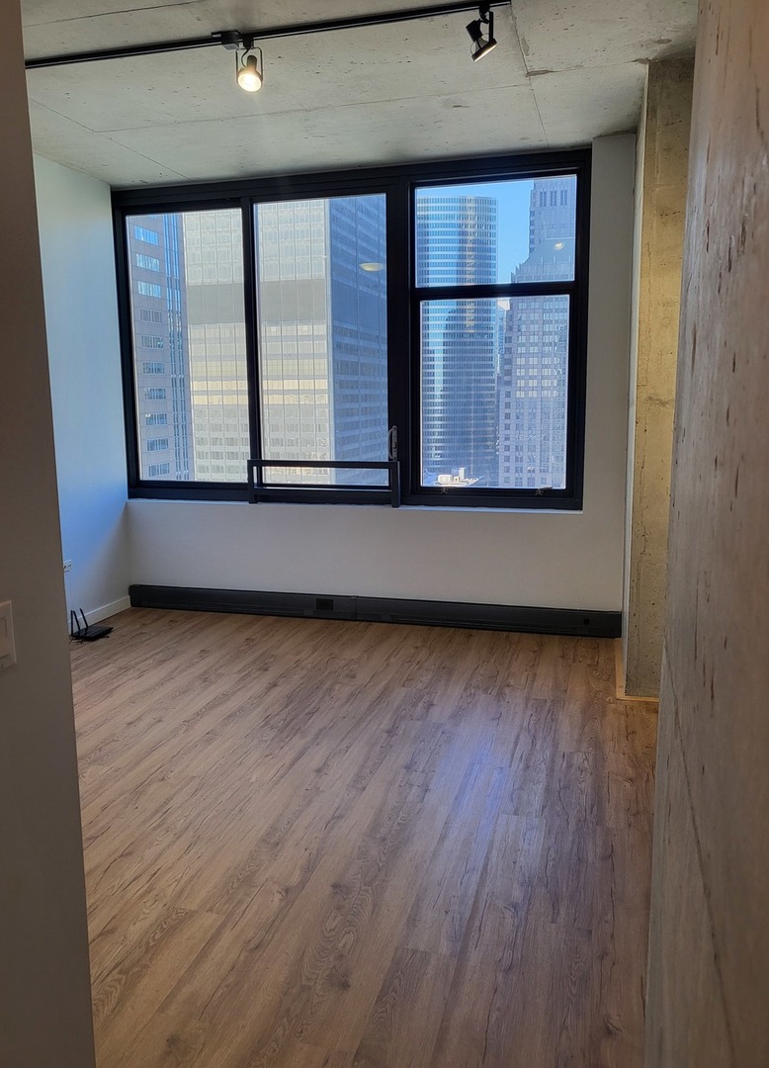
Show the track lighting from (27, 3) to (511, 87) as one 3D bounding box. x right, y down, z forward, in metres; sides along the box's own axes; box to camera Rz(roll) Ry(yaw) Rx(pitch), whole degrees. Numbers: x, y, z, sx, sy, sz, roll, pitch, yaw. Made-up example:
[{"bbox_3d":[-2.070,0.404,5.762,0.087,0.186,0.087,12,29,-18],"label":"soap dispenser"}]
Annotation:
[{"bbox_3d":[-0.659,-2.005,3.415,2.357,0.237,0.142,2,9,15],"label":"track lighting"}]

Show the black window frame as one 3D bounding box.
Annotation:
[{"bbox_3d":[-0.318,-1.297,5.421,3.277,2.191,0.128,2,9,15],"label":"black window frame"}]

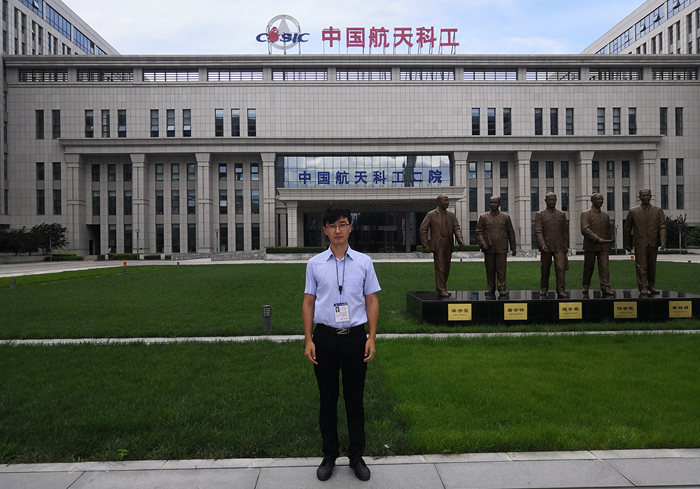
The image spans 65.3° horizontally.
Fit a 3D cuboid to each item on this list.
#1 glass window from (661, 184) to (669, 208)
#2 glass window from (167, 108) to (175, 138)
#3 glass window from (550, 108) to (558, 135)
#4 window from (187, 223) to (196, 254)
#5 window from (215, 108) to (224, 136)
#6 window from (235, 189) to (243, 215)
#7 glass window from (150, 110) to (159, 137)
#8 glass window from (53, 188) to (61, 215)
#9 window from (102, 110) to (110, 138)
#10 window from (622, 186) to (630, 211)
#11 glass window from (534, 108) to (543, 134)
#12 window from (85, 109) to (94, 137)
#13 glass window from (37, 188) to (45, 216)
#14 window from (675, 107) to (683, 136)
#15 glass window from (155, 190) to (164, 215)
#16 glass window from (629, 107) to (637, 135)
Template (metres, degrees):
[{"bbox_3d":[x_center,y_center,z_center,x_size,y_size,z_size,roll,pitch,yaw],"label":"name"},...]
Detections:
[{"bbox_3d":[40.039,-6.022,69.512,1.000,3.081,0.150,-1,0,-2],"label":"glass window"},{"bbox_3d":[-22.895,-15.499,69.680,1.062,3.537,0.150,-1,0,-2],"label":"glass window"},{"bbox_3d":[28.021,-16.792,74.905,1.067,3.926,0.200,-1,0,-1],"label":"glass window"},{"bbox_3d":[-20.024,-0.773,69.196,1.000,3.650,0.150,-1,0,-2],"label":"window"},{"bbox_3d":[-16.177,-15.011,67.737,1.000,3.475,0.150,-1,0,-2],"label":"window"},{"bbox_3d":[-15.282,-5.891,75.238,1.152,3.459,0.200,-1,0,-1],"label":"window"},{"bbox_3d":[-24.921,-15.454,69.618,1.047,3.546,0.150,-1,0,-2],"label":"glass window"},{"bbox_3d":[-35.401,-5.071,66.082,0.910,3.000,0.150,-1,0,-2],"label":"glass window"},{"bbox_3d":[-30.176,-14.937,67.484,1.001,3.424,0.150,-1,0,-1],"label":"window"},{"bbox_3d":[35.745,-5.913,70.725,0.997,3.096,0.150,-1,0,-1],"label":"window"},{"bbox_3d":[25.855,-16.780,74.851,1.079,3.923,0.200,-1,0,-1],"label":"glass window"},{"bbox_3d":[-32.204,-14.919,67.433,1.000,3.409,0.150,-1,0,-1],"label":"window"},{"bbox_3d":[-37.344,-5.043,66.029,0.910,3.000,0.150,-1,0,-2],"label":"glass window"},{"bbox_3d":[43.206,-16.128,71.682,0.990,3.770,0.150,-1,0,-2],"label":"window"},{"bbox_3d":[-24.135,-5.313,69.229,0.976,3.068,0.150,-1,0,-1],"label":"glass window"},{"bbox_3d":[38.889,-16.901,75.176,1.074,3.982,0.200,-1,0,-1],"label":"glass window"}]

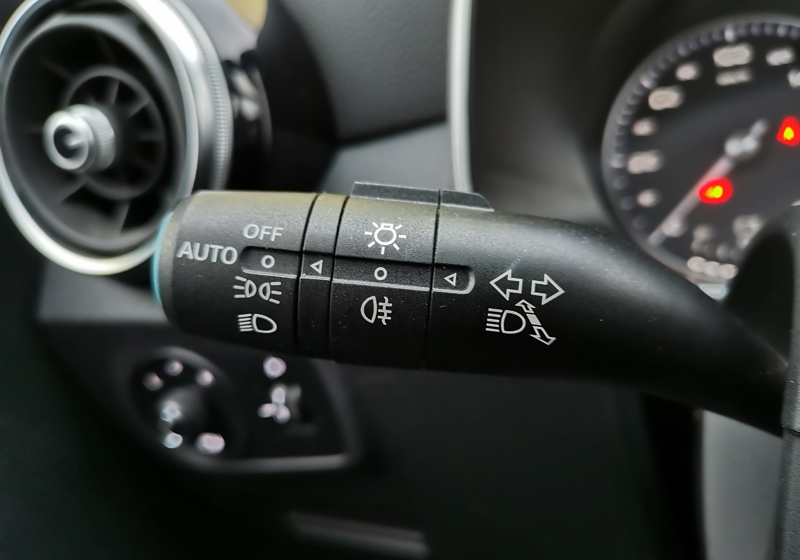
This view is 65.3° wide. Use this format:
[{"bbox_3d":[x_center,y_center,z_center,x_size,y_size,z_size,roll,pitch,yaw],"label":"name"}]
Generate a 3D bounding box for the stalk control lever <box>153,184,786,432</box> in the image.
[{"bbox_3d":[0.025,0.007,0.127,0.146,0.043,0.036,8,8,-6],"label":"stalk control lever"}]

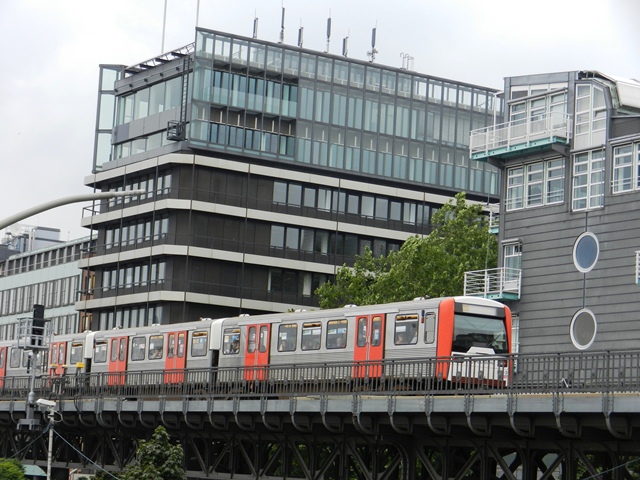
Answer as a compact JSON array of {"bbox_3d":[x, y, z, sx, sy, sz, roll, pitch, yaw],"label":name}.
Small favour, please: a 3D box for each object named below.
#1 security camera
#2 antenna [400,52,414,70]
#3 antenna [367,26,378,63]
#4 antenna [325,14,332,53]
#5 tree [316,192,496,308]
[{"bbox_3d":[-5.202,3.106,32.000,0.360,0.120,0.130,7,-6,16],"label":"security camera"},{"bbox_3d":[6.865,-14.005,132.004,0.800,1.250,0.700,8,-9,-31],"label":"antenna"},{"bbox_3d":[4.066,-15.062,130.296,0.750,2.650,0.500,0,-8,21],"label":"antenna"},{"bbox_3d":[0.663,-15.646,128.222,0.360,2.750,0.360,3,-7,0],"label":"antenna"},{"bbox_3d":[5.535,6.662,83.000,11.500,18.000,10.500,2,-7,6],"label":"tree"}]

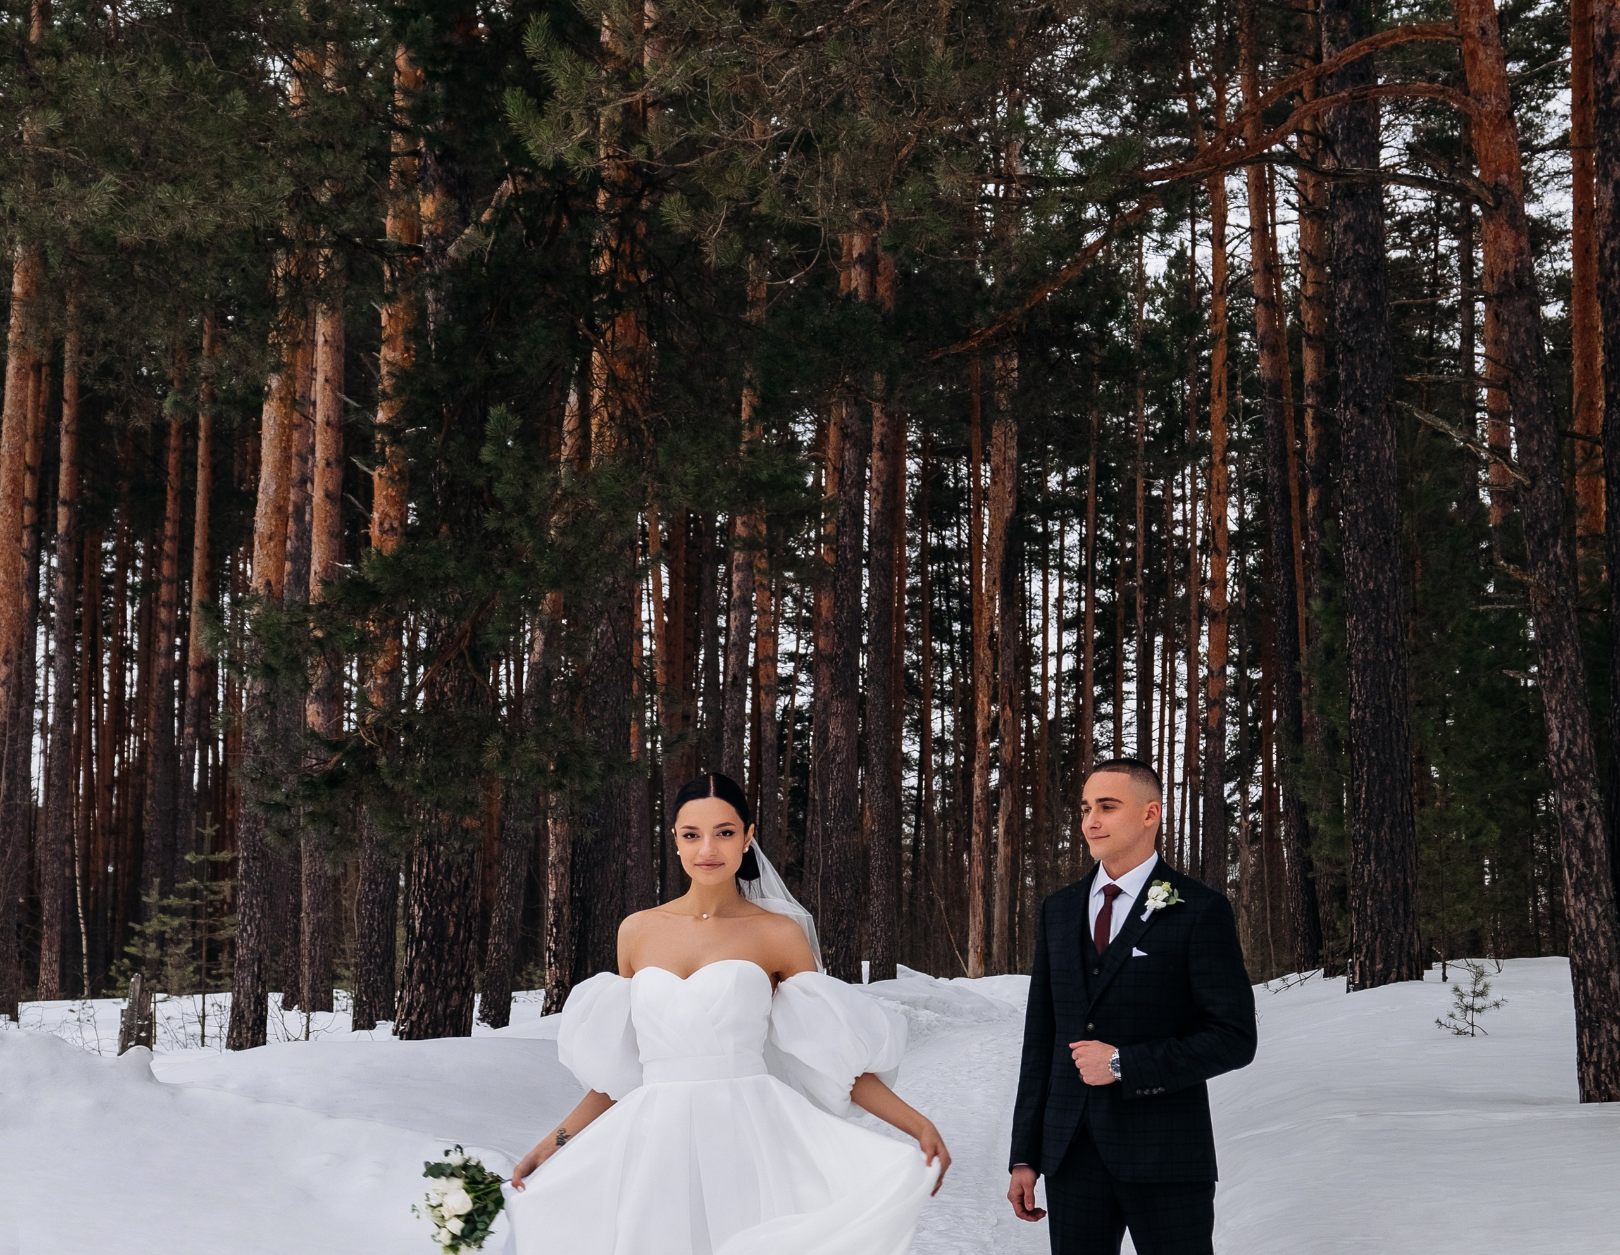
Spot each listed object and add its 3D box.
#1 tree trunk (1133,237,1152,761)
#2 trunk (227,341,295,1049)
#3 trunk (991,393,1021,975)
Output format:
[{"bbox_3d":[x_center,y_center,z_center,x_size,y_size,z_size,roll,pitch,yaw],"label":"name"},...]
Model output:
[{"bbox_3d":[6.561,-0.886,46.526,0.260,14.022,0.260,0,-8,0],"label":"tree trunk"},{"bbox_3d":[-4.327,0.475,18.601,0.340,5.618,0.330,0,-8,0],"label":"trunk"},{"bbox_3d":[2.677,0.711,32.189,0.340,7.985,0.340,0,-8,0],"label":"trunk"}]

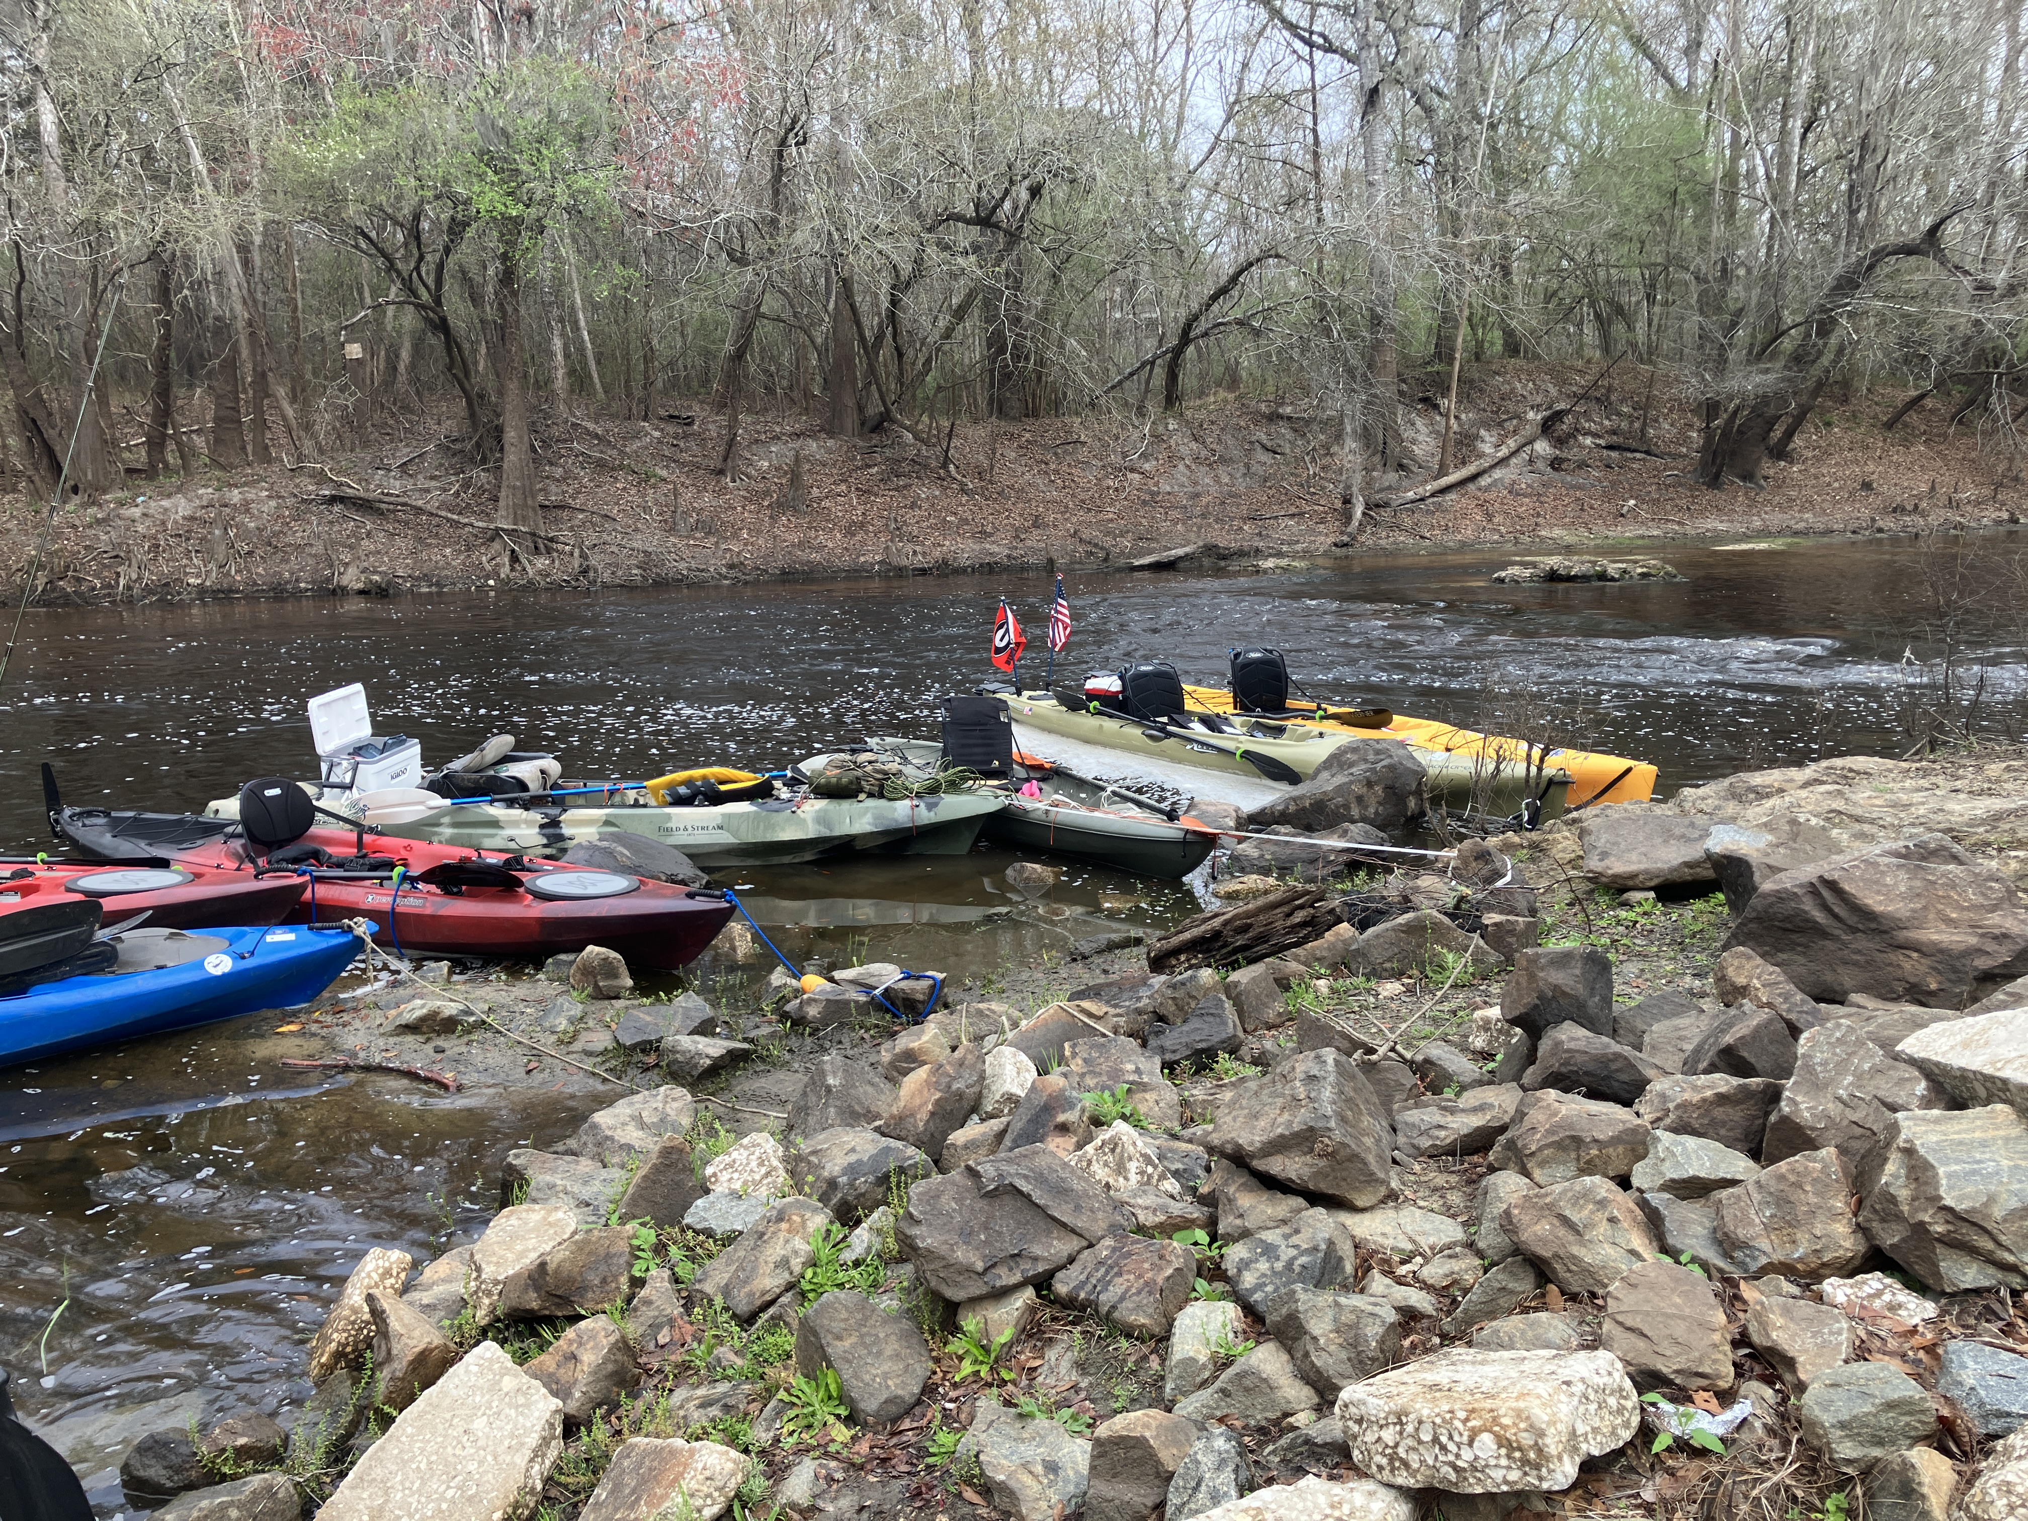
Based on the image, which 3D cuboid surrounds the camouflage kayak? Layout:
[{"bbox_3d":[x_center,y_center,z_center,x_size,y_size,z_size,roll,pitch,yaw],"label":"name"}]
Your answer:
[{"bbox_3d":[-1.870,0.325,7.511,3.660,0.370,0.780,0,12,1],"label":"camouflage kayak"}]

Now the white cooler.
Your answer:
[{"bbox_3d":[-3.004,-0.025,7.598,0.360,0.590,0.430,4,13,18],"label":"white cooler"}]

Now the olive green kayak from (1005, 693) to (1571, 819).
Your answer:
[{"bbox_3d":[1.346,-0.035,9.894,4.099,0.390,0.730,10,15,39],"label":"olive green kayak"}]

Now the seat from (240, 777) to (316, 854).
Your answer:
[{"bbox_3d":[-3.148,0.234,7.018,0.180,0.330,0.400,5,12,23],"label":"seat"}]

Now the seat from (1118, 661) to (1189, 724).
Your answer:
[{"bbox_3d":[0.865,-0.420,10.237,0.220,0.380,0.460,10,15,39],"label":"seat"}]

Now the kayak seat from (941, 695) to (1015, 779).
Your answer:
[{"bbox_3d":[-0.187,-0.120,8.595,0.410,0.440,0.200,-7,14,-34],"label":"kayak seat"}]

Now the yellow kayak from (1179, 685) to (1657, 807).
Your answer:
[{"bbox_3d":[1.981,-0.108,9.355,0.830,0.390,3.750,-9,15,-34],"label":"yellow kayak"}]

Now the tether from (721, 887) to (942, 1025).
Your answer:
[{"bbox_3d":[-0.642,0.646,5.632,0.974,0.290,0.239,8,15,35],"label":"tether"}]

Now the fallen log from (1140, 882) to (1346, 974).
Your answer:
[{"bbox_3d":[0.819,0.588,6.016,0.780,0.230,0.230,-5,13,-23],"label":"fallen log"}]

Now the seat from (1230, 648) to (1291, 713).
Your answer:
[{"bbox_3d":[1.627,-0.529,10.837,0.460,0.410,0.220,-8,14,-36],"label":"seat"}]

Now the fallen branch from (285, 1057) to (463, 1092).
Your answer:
[{"bbox_3d":[-1.949,0.940,4.982,0.640,0.060,0.110,4,13,19],"label":"fallen branch"}]

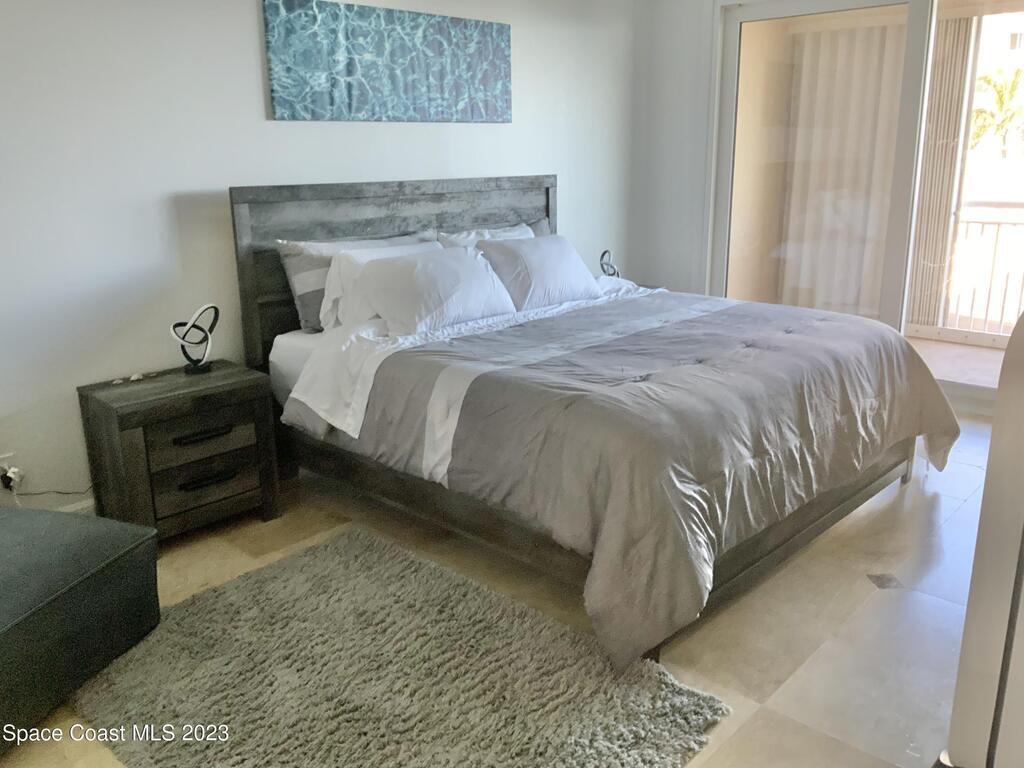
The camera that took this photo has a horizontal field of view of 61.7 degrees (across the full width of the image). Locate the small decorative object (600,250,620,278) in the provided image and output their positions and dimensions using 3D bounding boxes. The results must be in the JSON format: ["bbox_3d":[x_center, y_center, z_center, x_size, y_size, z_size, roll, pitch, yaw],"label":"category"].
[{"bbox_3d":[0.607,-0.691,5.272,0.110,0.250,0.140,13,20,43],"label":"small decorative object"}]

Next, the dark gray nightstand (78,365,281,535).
[{"bbox_3d":[-1.315,0.292,3.436,0.393,0.625,0.600,13,20,43],"label":"dark gray nightstand"}]

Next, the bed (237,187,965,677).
[{"bbox_3d":[0.337,-0.188,3.725,2.240,1.346,2.190,13,20,43],"label":"bed"}]

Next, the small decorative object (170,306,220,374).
[{"bbox_3d":[-1.280,-0.178,3.491,0.110,0.255,0.162,13,20,43],"label":"small decorative object"}]

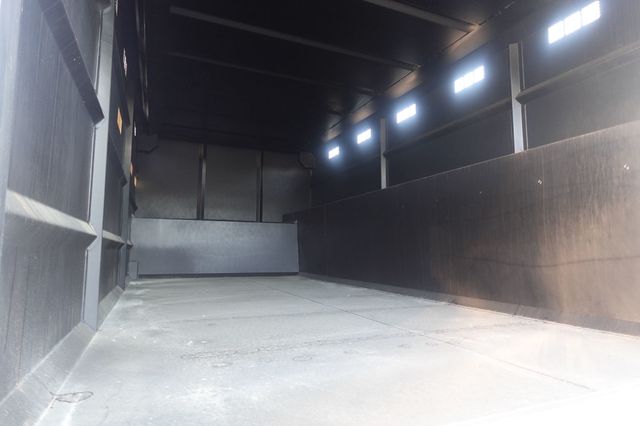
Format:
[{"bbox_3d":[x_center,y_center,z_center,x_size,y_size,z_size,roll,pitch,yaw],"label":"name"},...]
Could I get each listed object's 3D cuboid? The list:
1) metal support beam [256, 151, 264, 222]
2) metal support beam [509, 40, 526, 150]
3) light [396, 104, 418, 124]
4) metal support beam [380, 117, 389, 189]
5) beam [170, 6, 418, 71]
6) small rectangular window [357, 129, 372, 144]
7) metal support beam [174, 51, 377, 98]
[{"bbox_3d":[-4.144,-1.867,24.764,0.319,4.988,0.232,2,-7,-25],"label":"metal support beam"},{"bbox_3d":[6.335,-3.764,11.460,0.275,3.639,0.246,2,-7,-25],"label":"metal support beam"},{"bbox_3d":[4.087,-4.667,16.770,0.120,0.508,1.392,2,-7,-25],"label":"light"},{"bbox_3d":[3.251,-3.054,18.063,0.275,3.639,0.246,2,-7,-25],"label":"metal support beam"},{"bbox_3d":[-0.264,-6.591,13.706,10.150,0.170,0.190,1,-6,-25],"label":"beam"},{"bbox_3d":[2.530,-4.309,20.104,0.120,0.508,1.392,2,-7,-25],"label":"small rectangular window"},{"bbox_3d":[-1.527,-6.338,16.465,10.106,0.170,0.190,1,-6,-25],"label":"metal support beam"}]

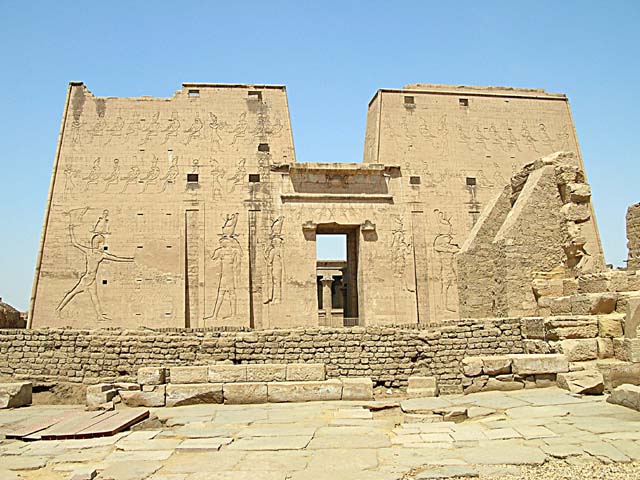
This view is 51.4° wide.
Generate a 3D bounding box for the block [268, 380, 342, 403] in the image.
[{"bbox_3d":[-0.320,3.114,13.722,1.504,0.373,0.750,-1,-7,-3],"label":"block"}]

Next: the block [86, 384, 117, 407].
[{"bbox_3d":[-4.310,3.046,13.146,0.383,0.368,0.700,0,-7,-6],"label":"block"}]

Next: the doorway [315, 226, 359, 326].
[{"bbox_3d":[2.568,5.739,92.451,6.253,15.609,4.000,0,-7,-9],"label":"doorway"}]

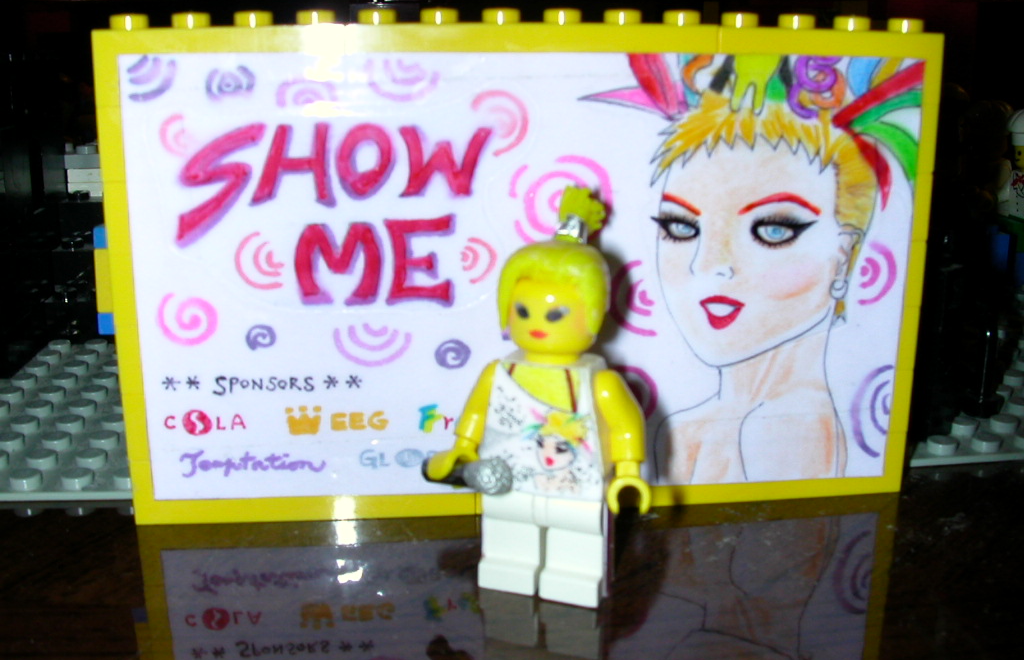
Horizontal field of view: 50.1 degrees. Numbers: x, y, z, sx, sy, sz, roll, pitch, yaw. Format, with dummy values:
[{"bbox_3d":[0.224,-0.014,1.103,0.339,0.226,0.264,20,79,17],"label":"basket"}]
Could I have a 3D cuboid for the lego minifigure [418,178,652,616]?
[{"bbox_3d":[0.004,0.008,0.131,0.028,0.049,0.015,5,16,18],"label":"lego minifigure"}]

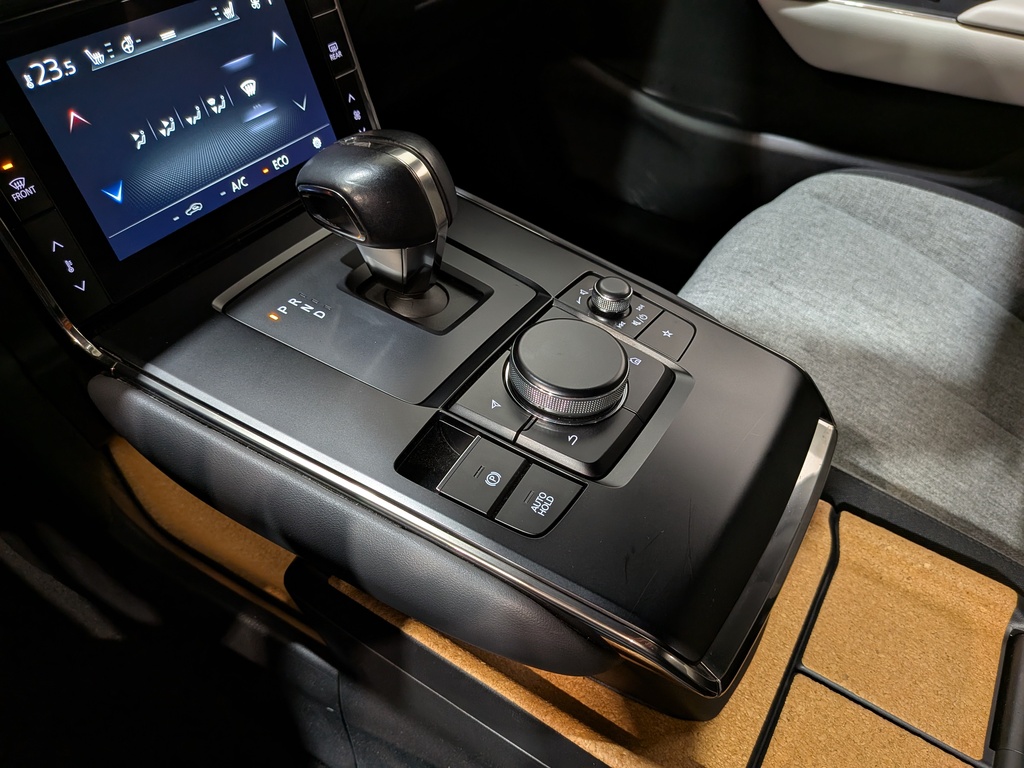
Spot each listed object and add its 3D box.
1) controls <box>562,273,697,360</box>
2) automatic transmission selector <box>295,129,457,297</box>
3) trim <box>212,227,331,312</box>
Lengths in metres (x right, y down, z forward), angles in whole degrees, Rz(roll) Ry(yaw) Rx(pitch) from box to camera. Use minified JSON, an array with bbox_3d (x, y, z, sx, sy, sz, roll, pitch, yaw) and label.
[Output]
[{"bbox_3d":[0.062,-0.043,0.376,0.071,0.020,0.036,26,48,19],"label":"controls"},{"bbox_3d":[-0.064,-0.080,0.346,0.070,0.084,0.054,26,48,19],"label":"automatic transmission selector"},{"bbox_3d":[-0.120,-0.071,0.395,0.008,0.006,0.116,26,48,19],"label":"trim"}]

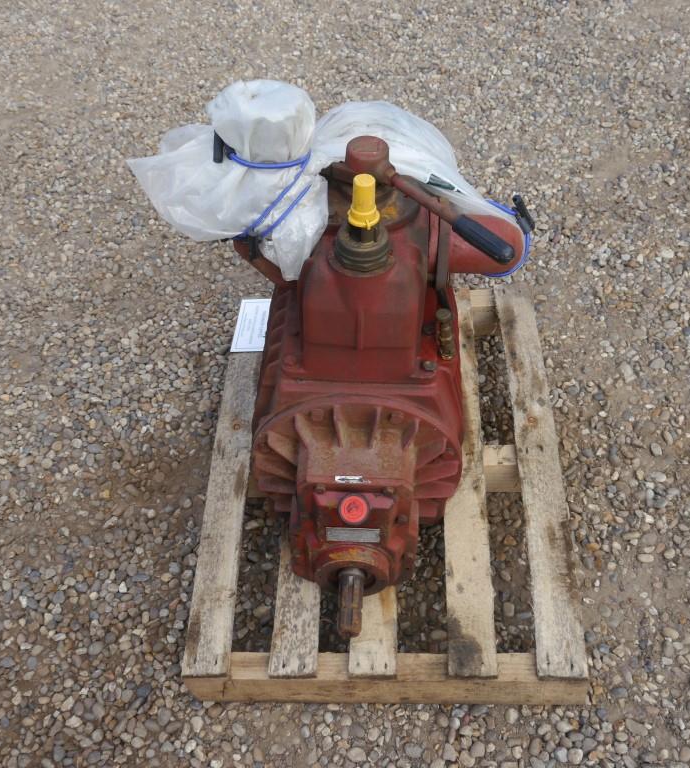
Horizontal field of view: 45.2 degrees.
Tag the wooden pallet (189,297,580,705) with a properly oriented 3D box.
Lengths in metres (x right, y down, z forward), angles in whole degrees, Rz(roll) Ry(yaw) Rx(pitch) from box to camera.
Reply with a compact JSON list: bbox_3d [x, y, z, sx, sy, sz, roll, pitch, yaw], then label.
[{"bbox_3d":[0.073,0.151,1.541,0.625,0.116,0.829,1,52,0],"label":"wooden pallet"}]

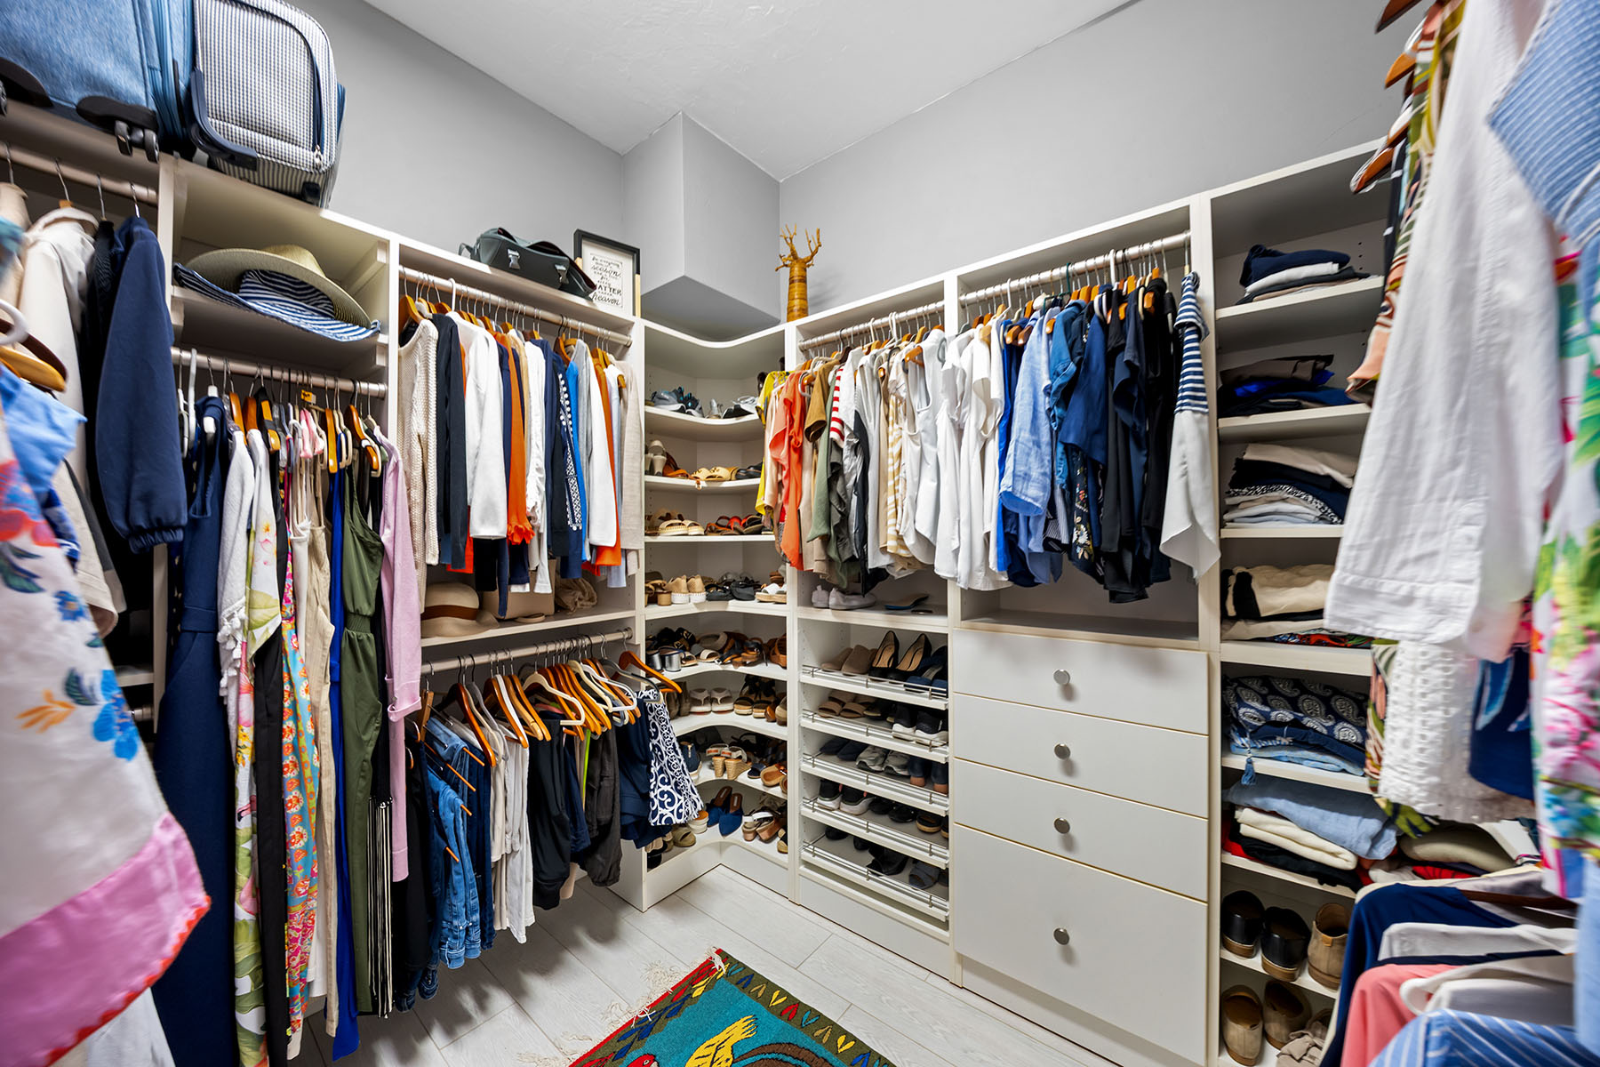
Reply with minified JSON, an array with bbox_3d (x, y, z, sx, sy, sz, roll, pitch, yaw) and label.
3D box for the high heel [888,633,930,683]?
[{"bbox_3d":[0.397,0.444,1.907,0.080,0.140,0.230,-1,-1,38],"label":"high heel"}]

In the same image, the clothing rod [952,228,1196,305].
[{"bbox_3d":[0.733,-0.721,1.473,0.570,0.032,0.030,-1,-1,38],"label":"clothing rod"}]

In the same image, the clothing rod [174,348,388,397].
[{"bbox_3d":[-1.218,-0.382,1.276,0.032,0.032,0.366,-1,-1,42],"label":"clothing rod"}]

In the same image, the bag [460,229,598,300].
[{"bbox_3d":[-0.859,-0.863,1.710,0.175,0.168,0.385,-1,-1,41],"label":"bag"}]

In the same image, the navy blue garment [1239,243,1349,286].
[{"bbox_3d":[1.176,-0.614,1.284,0.190,0.085,0.260,-1,-1,37],"label":"navy blue garment"}]

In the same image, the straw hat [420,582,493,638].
[{"bbox_3d":[-1.082,0.219,1.606,0.340,0.120,0.340,-1,-1,42],"label":"straw hat"}]

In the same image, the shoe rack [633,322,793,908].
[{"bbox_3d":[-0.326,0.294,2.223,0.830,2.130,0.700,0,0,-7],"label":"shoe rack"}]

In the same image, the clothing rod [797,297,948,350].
[{"bbox_3d":[0.239,-0.711,1.833,0.567,0.032,0.032,-1,-1,37],"label":"clothing rod"}]

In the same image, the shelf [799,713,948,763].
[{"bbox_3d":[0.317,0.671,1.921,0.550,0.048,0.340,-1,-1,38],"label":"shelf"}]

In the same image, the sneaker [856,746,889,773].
[{"bbox_3d":[0.309,0.787,1.970,0.095,0.105,0.260,-1,-1,38],"label":"sneaker"}]

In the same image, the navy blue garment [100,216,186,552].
[{"bbox_3d":[-1.370,-0.312,1.104,0.460,0.697,0.130,-1,-1,42],"label":"navy blue garment"}]

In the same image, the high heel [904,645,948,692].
[{"bbox_3d":[0.452,0.451,1.817,0.083,0.130,0.230,-1,-1,38],"label":"high heel"}]

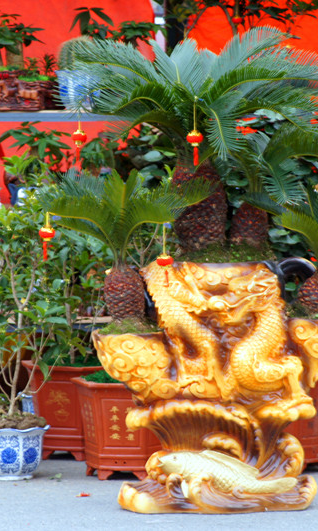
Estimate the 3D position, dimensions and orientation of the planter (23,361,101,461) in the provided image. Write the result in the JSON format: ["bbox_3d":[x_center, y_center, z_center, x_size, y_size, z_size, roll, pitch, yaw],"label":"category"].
[{"bbox_3d":[-0.269,0.491,14.650,0.395,0.332,0.355,1,4,10],"label":"planter"}]

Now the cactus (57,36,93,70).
[{"bbox_3d":[-0.305,-0.779,15.900,0.132,0.130,0.132,0,4,0],"label":"cactus"}]

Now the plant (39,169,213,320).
[{"bbox_3d":[-0.100,-0.065,13.350,0.535,0.455,0.470,0,4,0],"label":"plant"}]

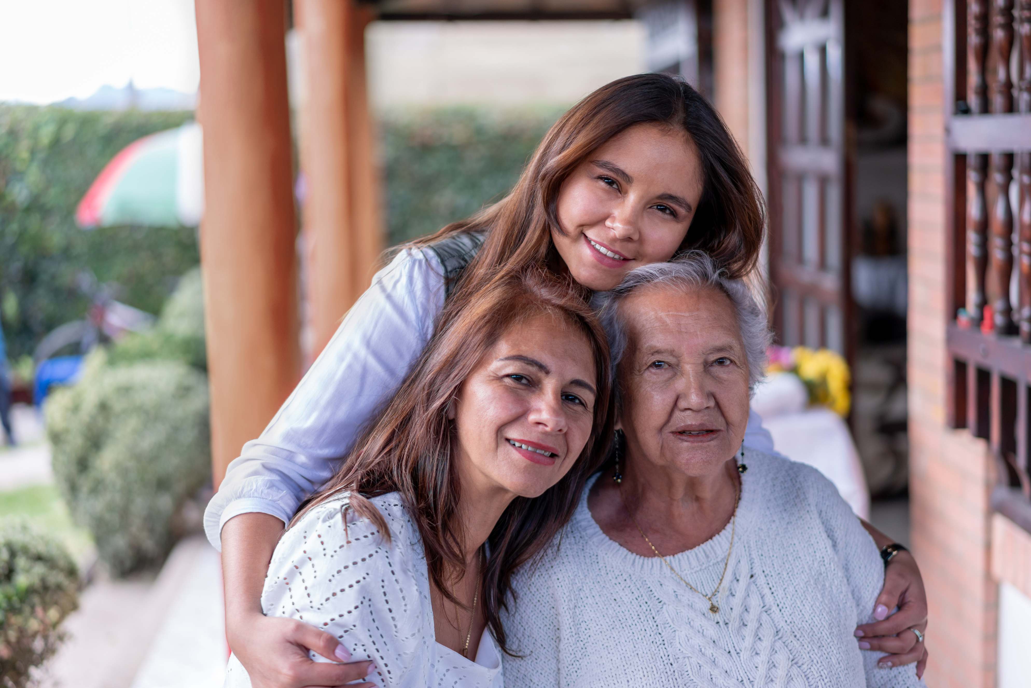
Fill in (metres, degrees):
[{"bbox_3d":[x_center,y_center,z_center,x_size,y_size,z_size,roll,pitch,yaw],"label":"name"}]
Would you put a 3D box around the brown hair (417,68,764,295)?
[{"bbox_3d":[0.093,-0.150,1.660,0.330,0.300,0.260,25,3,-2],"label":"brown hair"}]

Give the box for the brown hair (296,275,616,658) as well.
[{"bbox_3d":[-0.050,0.095,1.540,0.285,0.370,0.250,14,4,-15],"label":"brown hair"}]

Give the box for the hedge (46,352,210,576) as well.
[{"bbox_3d":[-1.364,0.428,5.600,0.630,0.800,0.640,-1,7,0],"label":"hedge"}]

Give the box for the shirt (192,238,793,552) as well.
[{"bbox_3d":[0.000,0.120,1.750,0.660,0.480,0.400,-1,7,2],"label":"shirt"}]

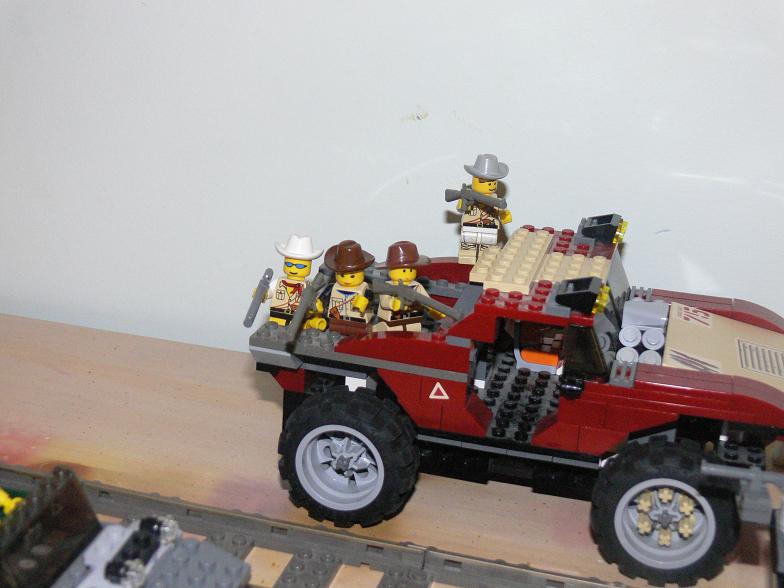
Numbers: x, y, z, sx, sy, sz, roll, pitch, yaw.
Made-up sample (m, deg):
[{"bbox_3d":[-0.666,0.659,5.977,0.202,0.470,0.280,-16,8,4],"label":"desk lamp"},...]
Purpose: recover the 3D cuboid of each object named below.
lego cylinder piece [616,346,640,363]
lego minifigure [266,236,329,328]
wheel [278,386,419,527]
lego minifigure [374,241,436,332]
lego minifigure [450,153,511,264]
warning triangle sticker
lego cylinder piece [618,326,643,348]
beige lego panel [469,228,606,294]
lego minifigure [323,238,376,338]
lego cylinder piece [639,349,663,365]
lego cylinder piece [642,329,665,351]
[{"bbox_3d":[0.084,0.023,0.421,0.008,0.008,0.005,8,21,13],"label":"lego cylinder piece"},{"bbox_3d":[-0.036,-0.001,0.434,0.024,0.044,0.017,14,21,19],"label":"lego minifigure"},{"bbox_3d":[-0.015,0.058,0.422,0.049,0.049,0.023,8,21,13],"label":"wheel"},{"bbox_3d":[0.005,0.002,0.431,0.023,0.043,0.018,-9,23,-28],"label":"lego minifigure"},{"bbox_3d":[0.037,-0.034,0.486,0.025,0.046,0.017,8,21,13],"label":"lego minifigure"},{"bbox_3d":[0.016,0.034,0.403,0.007,0.006,0.001,8,21,13],"label":"warning triangle sticker"},{"bbox_3d":[0.085,0.015,0.418,0.008,0.008,0.005,8,21,13],"label":"lego cylinder piece"},{"bbox_3d":[0.056,-0.011,0.436,0.048,0.008,0.064,8,21,13],"label":"beige lego panel"},{"bbox_3d":[-0.015,0.002,0.428,0.022,0.044,0.017,9,21,17],"label":"lego minifigure"},{"bbox_3d":[0.092,0.024,0.419,0.008,0.008,0.005,8,21,13],"label":"lego cylinder piece"},{"bbox_3d":[0.092,0.016,0.416,0.008,0.008,0.005,8,21,13],"label":"lego cylinder piece"}]

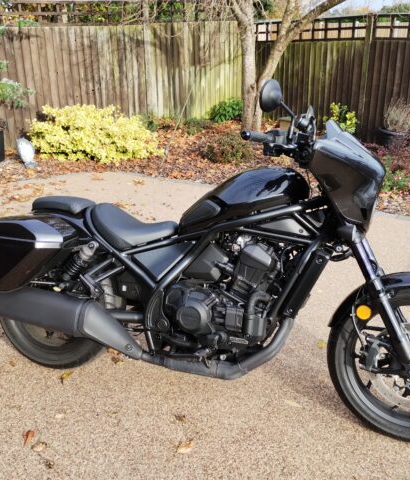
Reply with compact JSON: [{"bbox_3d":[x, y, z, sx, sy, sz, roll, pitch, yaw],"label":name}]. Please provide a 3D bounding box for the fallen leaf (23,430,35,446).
[{"bbox_3d":[-0.676,0.760,1.977,0.042,0.012,0.085,0,22,1],"label":"fallen leaf"}]

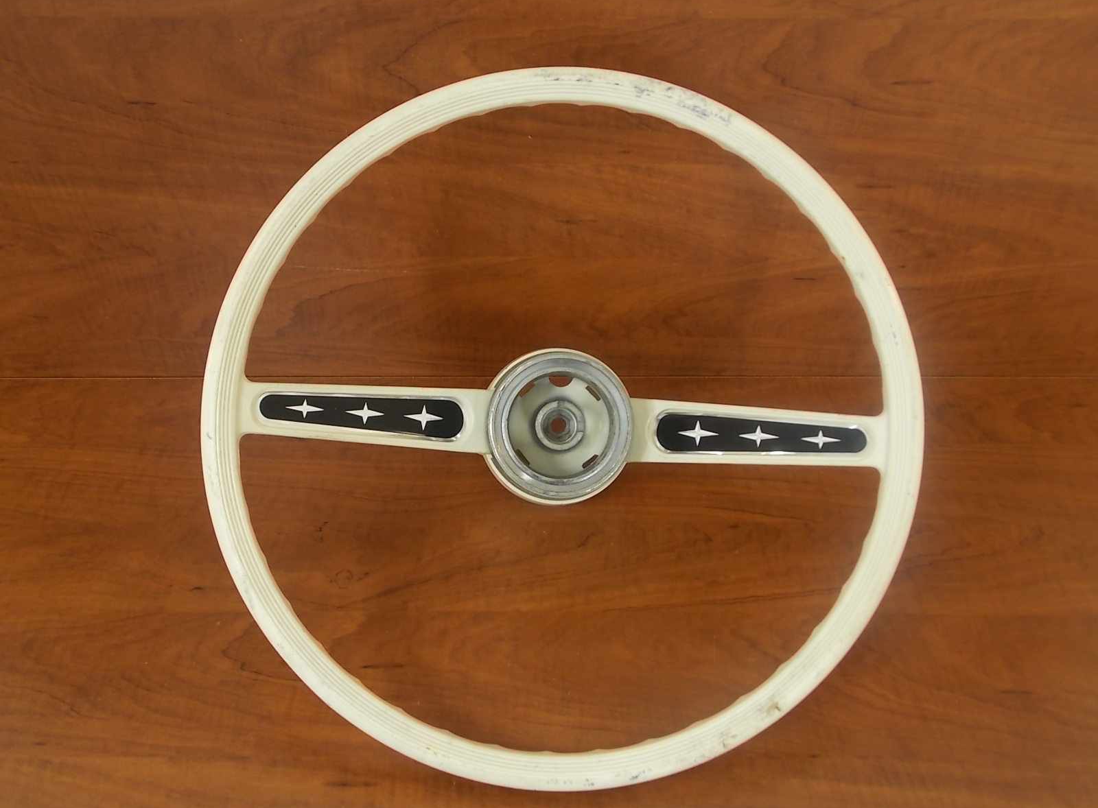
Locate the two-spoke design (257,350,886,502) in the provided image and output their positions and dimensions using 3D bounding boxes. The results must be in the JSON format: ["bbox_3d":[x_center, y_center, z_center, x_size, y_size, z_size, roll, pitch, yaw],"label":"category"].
[{"bbox_3d":[0.008,0.013,0.562,0.376,0.055,0.090,3,88,-1],"label":"two-spoke design"}]

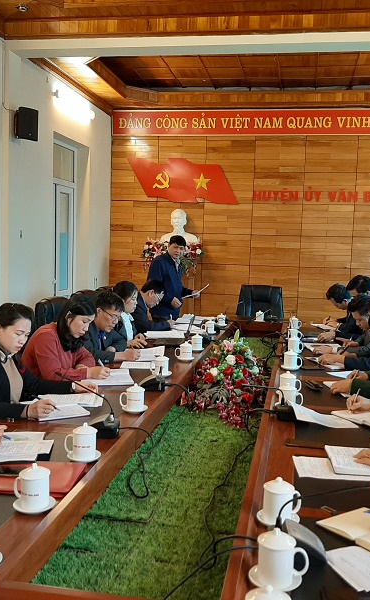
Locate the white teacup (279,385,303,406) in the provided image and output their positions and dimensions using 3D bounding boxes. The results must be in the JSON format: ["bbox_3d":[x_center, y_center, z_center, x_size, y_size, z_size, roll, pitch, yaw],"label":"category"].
[{"bbox_3d":[0.501,0.452,2.842,0.115,0.122,0.083,3,5,11],"label":"white teacup"}]

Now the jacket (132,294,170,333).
[{"bbox_3d":[-0.373,0.209,5.908,0.460,0.520,0.500,3,5,11],"label":"jacket"}]

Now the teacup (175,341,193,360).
[{"bbox_3d":[-0.004,0.356,4.277,0.118,0.117,0.092,3,5,11],"label":"teacup"}]

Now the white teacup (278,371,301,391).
[{"bbox_3d":[0.546,0.429,3.117,0.115,0.122,0.083,3,5,11],"label":"white teacup"}]

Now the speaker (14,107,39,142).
[{"bbox_3d":[-1.301,-1.444,4.928,0.180,0.260,0.170,-2,6,-37],"label":"speaker"}]

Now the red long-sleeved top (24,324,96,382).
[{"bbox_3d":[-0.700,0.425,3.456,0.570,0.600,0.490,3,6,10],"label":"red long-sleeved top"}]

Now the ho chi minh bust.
[{"bbox_3d":[-0.079,-0.840,7.350,0.480,0.550,0.280,3,5,11],"label":"ho chi minh bust"}]

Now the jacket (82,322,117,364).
[{"bbox_3d":[-0.630,0.384,4.231,0.460,0.580,0.500,4,6,19],"label":"jacket"}]

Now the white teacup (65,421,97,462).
[{"bbox_3d":[-0.365,0.486,2.108,0.115,0.122,0.083,3,5,11],"label":"white teacup"}]

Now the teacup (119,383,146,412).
[{"bbox_3d":[-0.259,0.472,2.990,0.120,0.126,0.090,3,5,11],"label":"teacup"}]

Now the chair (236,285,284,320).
[{"bbox_3d":[0.802,0.401,6.524,0.620,1.090,0.680,3,6,10],"label":"chair"}]

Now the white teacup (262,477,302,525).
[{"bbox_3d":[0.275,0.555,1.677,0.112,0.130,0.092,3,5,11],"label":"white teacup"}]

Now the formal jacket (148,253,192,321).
[{"bbox_3d":[-0.157,-0.168,6.345,0.480,0.700,0.360,-3,8,-43],"label":"formal jacket"}]

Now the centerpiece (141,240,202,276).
[{"bbox_3d":[-0.153,-0.513,7.207,0.750,0.460,0.420,3,5,11],"label":"centerpiece"}]

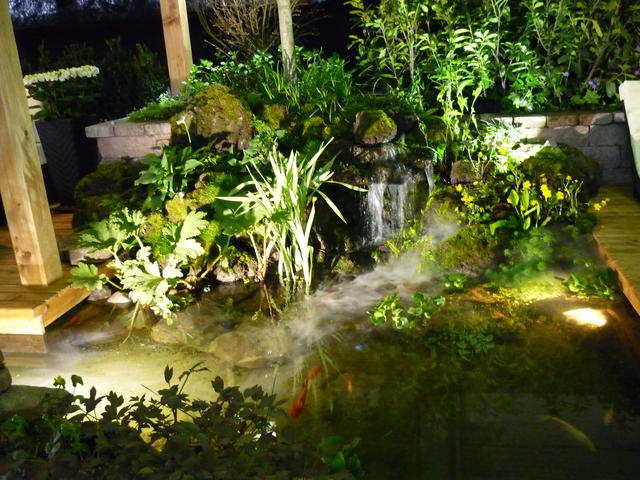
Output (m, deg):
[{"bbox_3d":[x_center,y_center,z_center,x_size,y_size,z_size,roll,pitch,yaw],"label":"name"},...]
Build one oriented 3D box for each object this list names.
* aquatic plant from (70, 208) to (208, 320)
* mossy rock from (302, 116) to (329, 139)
[{"bbox_3d":[-0.893,0.121,3.018,0.618,0.391,0.474,-2,19,0],"label":"aquatic plant"},{"bbox_3d":[-0.030,-0.739,4.008,0.171,0.137,0.145,-2,21,0],"label":"mossy rock"}]

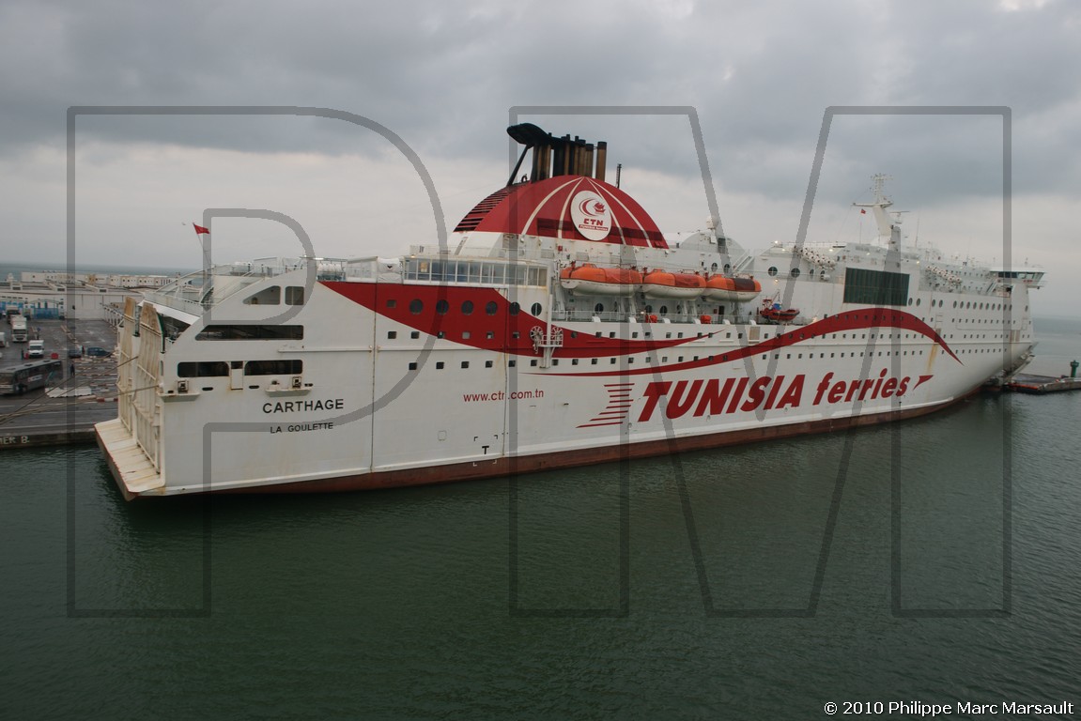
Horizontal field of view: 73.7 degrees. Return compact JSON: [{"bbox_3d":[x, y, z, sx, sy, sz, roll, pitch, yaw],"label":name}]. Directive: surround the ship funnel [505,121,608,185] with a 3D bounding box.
[{"bbox_3d":[2.220,-22.310,81.570,13.000,6.700,4.400,-1,7,-36],"label":"ship funnel"}]

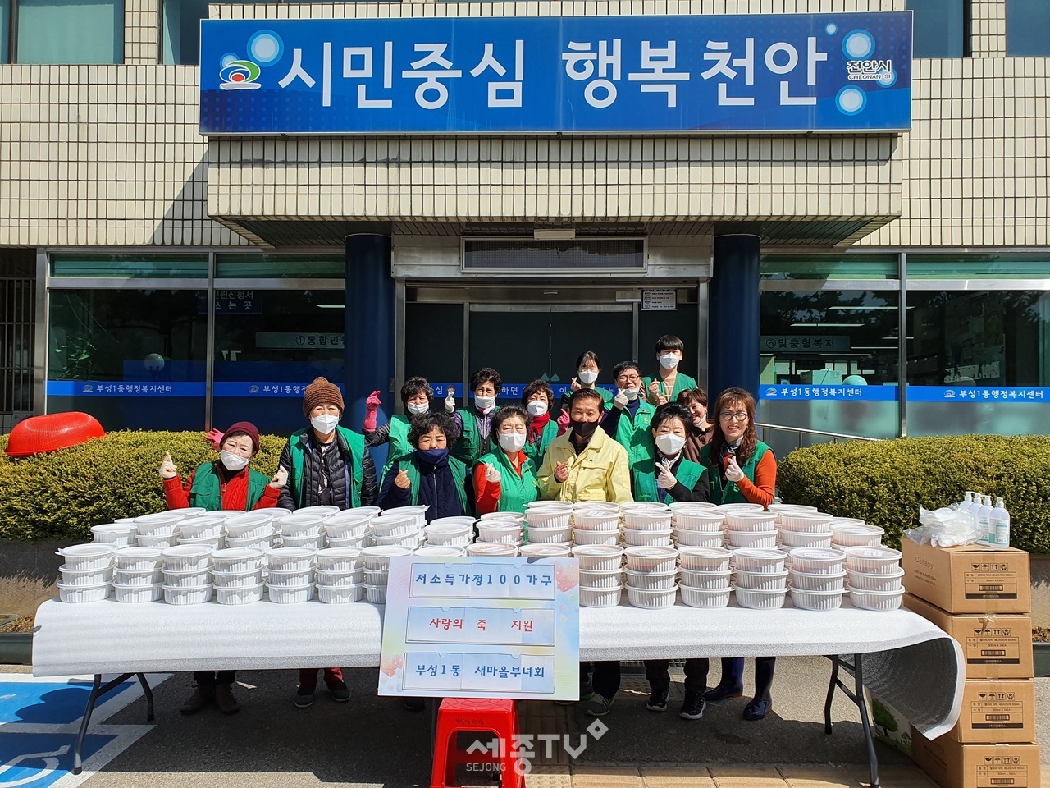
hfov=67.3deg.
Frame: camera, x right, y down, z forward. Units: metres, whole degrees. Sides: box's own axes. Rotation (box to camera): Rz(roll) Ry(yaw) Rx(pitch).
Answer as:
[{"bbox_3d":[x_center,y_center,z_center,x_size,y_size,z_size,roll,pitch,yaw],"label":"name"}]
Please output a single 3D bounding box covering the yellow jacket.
[{"bbox_3d":[0.303,0.510,4.020,0.520,0.700,0.340,0,-1,5],"label":"yellow jacket"}]

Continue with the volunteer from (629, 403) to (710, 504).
[{"bbox_3d":[0.740,0.825,4.010,0.450,1.570,0.380,0,-1,13],"label":"volunteer"}]

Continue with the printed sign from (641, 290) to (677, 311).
[{"bbox_3d":[1.279,-0.893,7.500,0.330,0.200,0.020,1,-1,3],"label":"printed sign"}]

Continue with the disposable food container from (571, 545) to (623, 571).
[{"bbox_3d":[0.306,0.694,3.320,0.215,0.074,0.215,1,-1,3],"label":"disposable food container"}]

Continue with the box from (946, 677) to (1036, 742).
[{"bbox_3d":[1.803,1.225,3.217,0.304,0.233,0.405,1,-2,-2],"label":"box"}]

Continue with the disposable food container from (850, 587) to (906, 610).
[{"bbox_3d":[1.437,0.827,3.224,0.216,0.083,0.216,1,-2,-2],"label":"disposable food container"}]

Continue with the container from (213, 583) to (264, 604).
[{"bbox_3d":[-1.252,0.865,3.450,0.215,0.074,0.215,1,-1,-3],"label":"container"}]

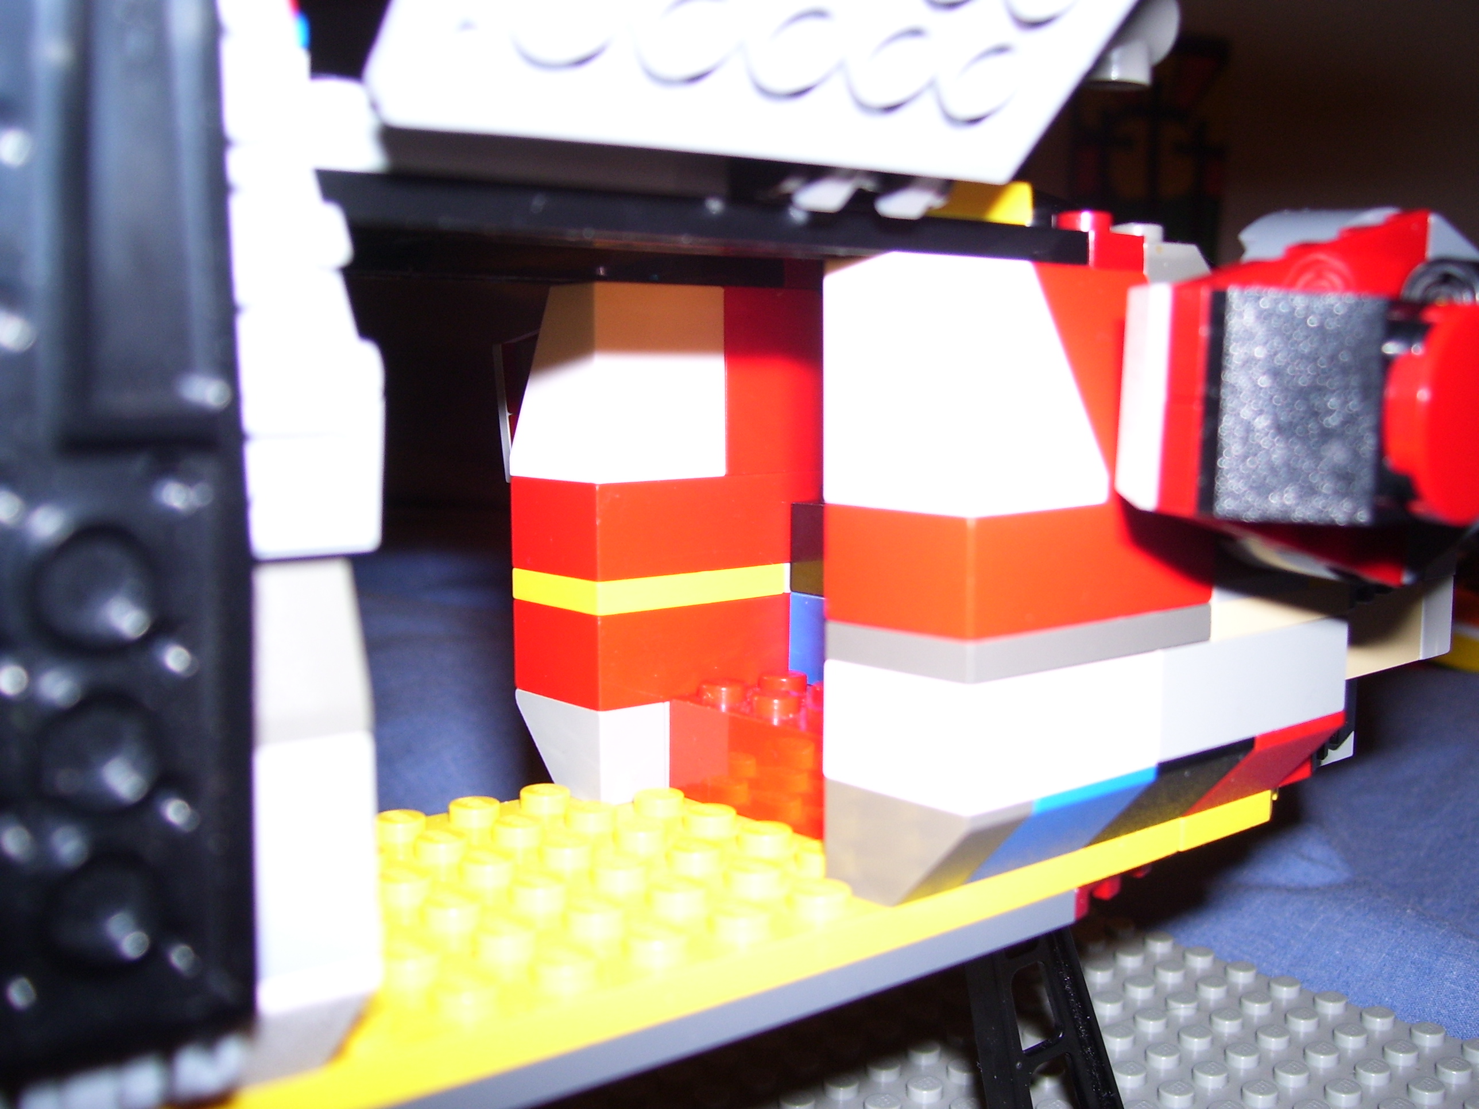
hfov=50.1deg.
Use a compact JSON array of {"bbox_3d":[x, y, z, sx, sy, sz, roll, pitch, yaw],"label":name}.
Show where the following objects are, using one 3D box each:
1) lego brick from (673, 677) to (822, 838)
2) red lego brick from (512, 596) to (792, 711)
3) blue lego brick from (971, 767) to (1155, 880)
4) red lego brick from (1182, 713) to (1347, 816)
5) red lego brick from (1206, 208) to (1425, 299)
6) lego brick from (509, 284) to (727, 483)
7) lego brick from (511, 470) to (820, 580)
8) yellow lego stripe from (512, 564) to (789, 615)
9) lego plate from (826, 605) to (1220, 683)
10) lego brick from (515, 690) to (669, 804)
[{"bbox_3d":[0.009,0.020,0.155,0.016,0.011,0.032,-6,8,-40],"label":"lego brick"},{"bbox_3d":[-0.010,0.009,0.170,0.024,0.010,0.016,-6,8,-40],"label":"red lego brick"},{"bbox_3d":[0.024,0.022,0.137,0.016,0.010,0.016,-6,8,-40],"label":"blue lego brick"},{"bbox_3d":[0.049,0.020,0.158,0.016,0.010,0.016,-5,8,-40],"label":"red lego brick"},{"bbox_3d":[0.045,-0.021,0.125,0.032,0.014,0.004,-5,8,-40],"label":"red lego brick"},{"bbox_3d":[-0.013,-0.018,0.164,0.016,0.020,0.016,-6,8,-40],"label":"lego brick"},{"bbox_3d":[-0.007,-0.004,0.171,0.032,0.010,0.016,-5,8,-40],"label":"lego brick"},{"bbox_3d":[-0.010,0.003,0.169,0.024,0.003,0.016,-5,8,-40],"label":"yellow lego stripe"},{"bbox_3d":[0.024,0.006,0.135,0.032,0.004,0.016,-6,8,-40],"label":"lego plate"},{"bbox_3d":[-0.016,0.019,0.166,0.008,0.010,0.016,-6,8,-40],"label":"lego brick"}]

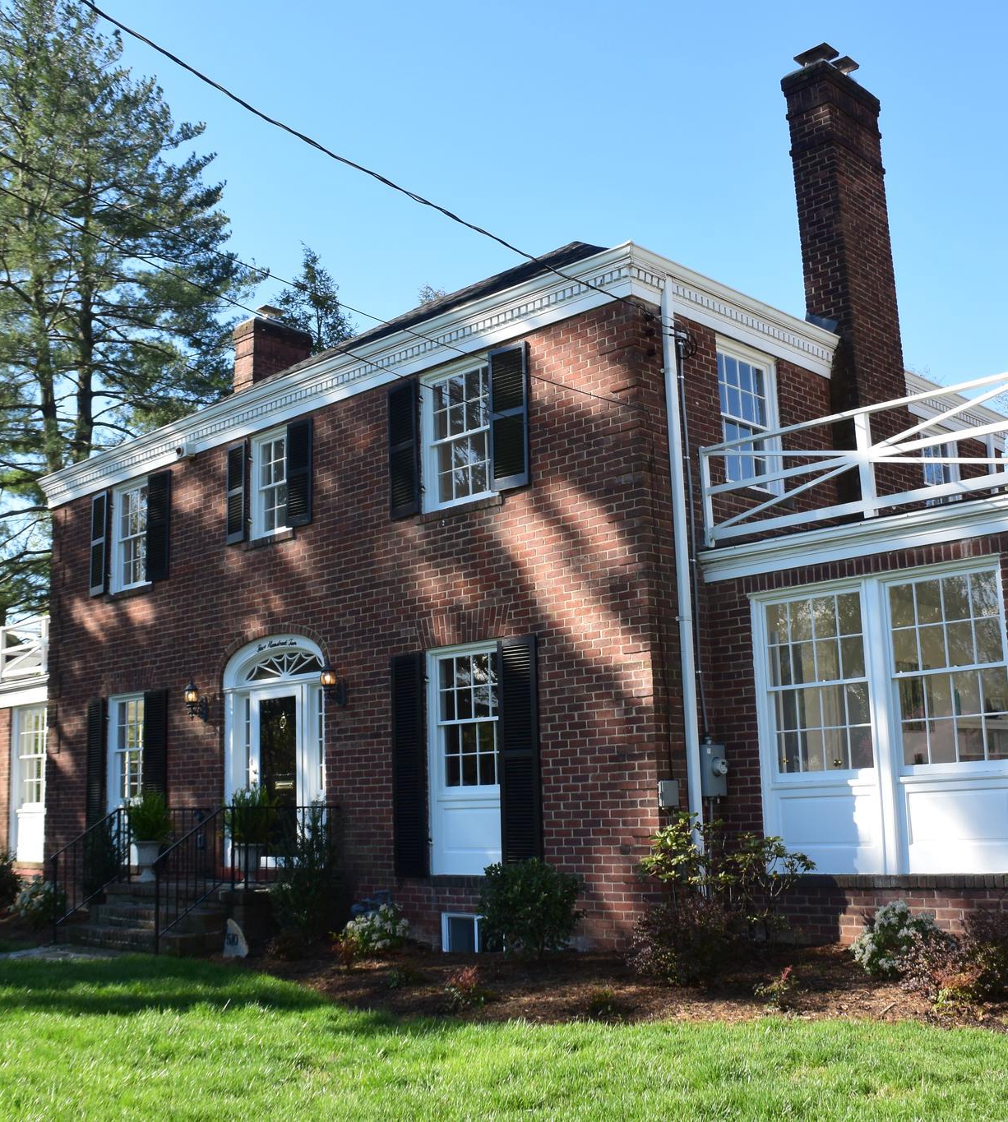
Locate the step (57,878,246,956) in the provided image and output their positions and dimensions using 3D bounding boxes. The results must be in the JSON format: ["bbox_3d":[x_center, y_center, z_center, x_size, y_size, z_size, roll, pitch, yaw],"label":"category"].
[{"bbox_3d":[-3.631,3.792,13.576,2.250,0.590,1.650,-11,-14,43],"label":"step"}]

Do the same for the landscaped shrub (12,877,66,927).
[{"bbox_3d":[-5.671,4.157,15.400,0.650,0.600,0.600,-11,-14,43],"label":"landscaped shrub"}]

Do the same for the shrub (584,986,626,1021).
[{"bbox_3d":[0.647,2.844,8.109,0.269,0.217,0.243,-2,-10,4],"label":"shrub"}]

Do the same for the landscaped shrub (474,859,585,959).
[{"bbox_3d":[0.220,2.899,10.557,0.890,0.784,0.802,-2,-10,1],"label":"landscaped shrub"}]

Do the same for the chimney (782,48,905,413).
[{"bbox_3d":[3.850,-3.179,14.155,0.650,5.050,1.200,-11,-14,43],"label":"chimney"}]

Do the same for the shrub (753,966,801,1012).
[{"bbox_3d":[1.735,2.716,8.007,0.286,0.277,0.257,-4,-11,11],"label":"shrub"}]

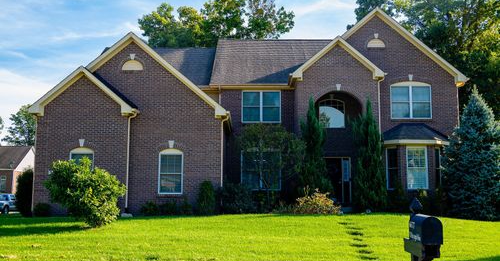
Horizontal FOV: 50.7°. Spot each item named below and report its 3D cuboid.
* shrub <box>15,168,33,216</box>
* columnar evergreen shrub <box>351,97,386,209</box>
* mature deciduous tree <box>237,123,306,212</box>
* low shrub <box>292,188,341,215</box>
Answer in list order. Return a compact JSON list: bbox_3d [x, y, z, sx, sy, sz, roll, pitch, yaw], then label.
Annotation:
[{"bbox_3d":[-8.455,2.335,19.915,0.875,1.799,0.875,0,-7,1],"label":"shrub"},{"bbox_3d":[4.785,0.998,21.263,1.465,4.482,1.465,0,-7,1],"label":"columnar evergreen shrub"},{"bbox_3d":[0.896,1.512,21.990,2.751,3.687,2.600,0,-7,0],"label":"mature deciduous tree"},{"bbox_3d":[2.498,2.675,19.822,1.803,0.949,1.500,0,-7,0],"label":"low shrub"}]

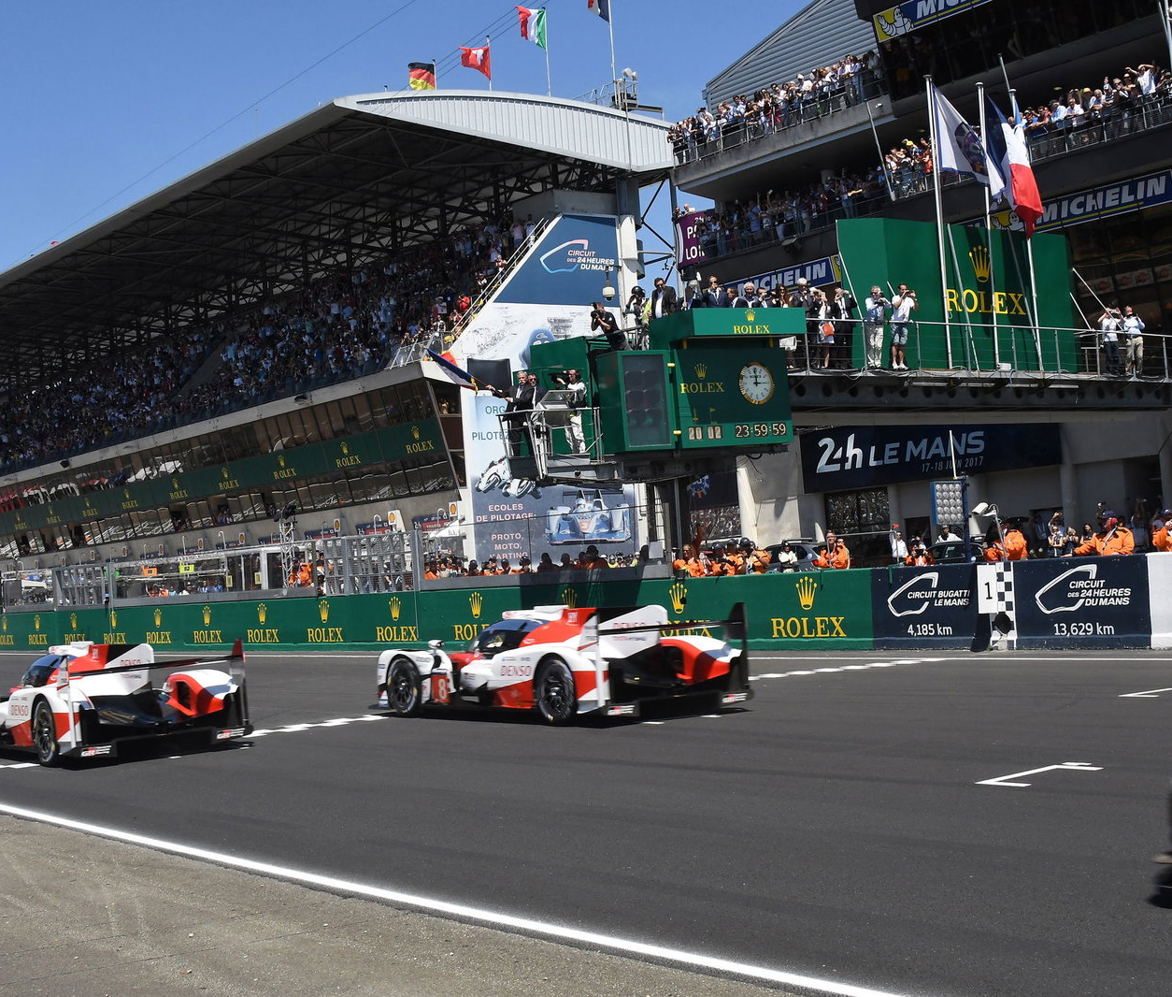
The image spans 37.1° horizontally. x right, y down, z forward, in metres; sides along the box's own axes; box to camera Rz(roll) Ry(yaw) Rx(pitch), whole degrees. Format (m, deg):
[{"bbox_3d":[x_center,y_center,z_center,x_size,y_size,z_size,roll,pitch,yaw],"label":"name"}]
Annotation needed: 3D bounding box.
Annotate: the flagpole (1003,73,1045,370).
[{"bbox_3d":[10.321,-6.267,40.760,0.130,6.550,0.130,-5,-1,-36],"label":"flagpole"}]

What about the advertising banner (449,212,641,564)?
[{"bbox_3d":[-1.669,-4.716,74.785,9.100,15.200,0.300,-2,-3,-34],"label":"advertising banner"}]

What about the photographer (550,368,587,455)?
[{"bbox_3d":[-0.343,-1.814,36.338,0.650,1.750,0.580,-2,-3,-36],"label":"photographer"}]

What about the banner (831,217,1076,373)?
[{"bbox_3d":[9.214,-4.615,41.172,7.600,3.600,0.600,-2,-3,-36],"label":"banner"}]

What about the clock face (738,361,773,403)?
[{"bbox_3d":[3.440,-2.339,35.290,0.860,0.860,0.100,-2,-3,-28],"label":"clock face"}]

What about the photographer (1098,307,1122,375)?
[{"bbox_3d":[13.093,-3.941,43.555,0.600,1.740,0.500,-4,-3,17],"label":"photographer"}]

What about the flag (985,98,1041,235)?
[{"bbox_3d":[9.828,-7.638,40.030,1.350,3.100,0.600,-3,-3,-10],"label":"flag"}]

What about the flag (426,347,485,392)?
[{"bbox_3d":[-2.619,-2.559,34.752,1.150,0.900,0.450,-2,-3,-36],"label":"flag"}]

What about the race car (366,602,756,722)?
[{"bbox_3d":[-0.494,1.775,19.013,1.900,1.050,4.650,-2,-3,-37],"label":"race car"}]

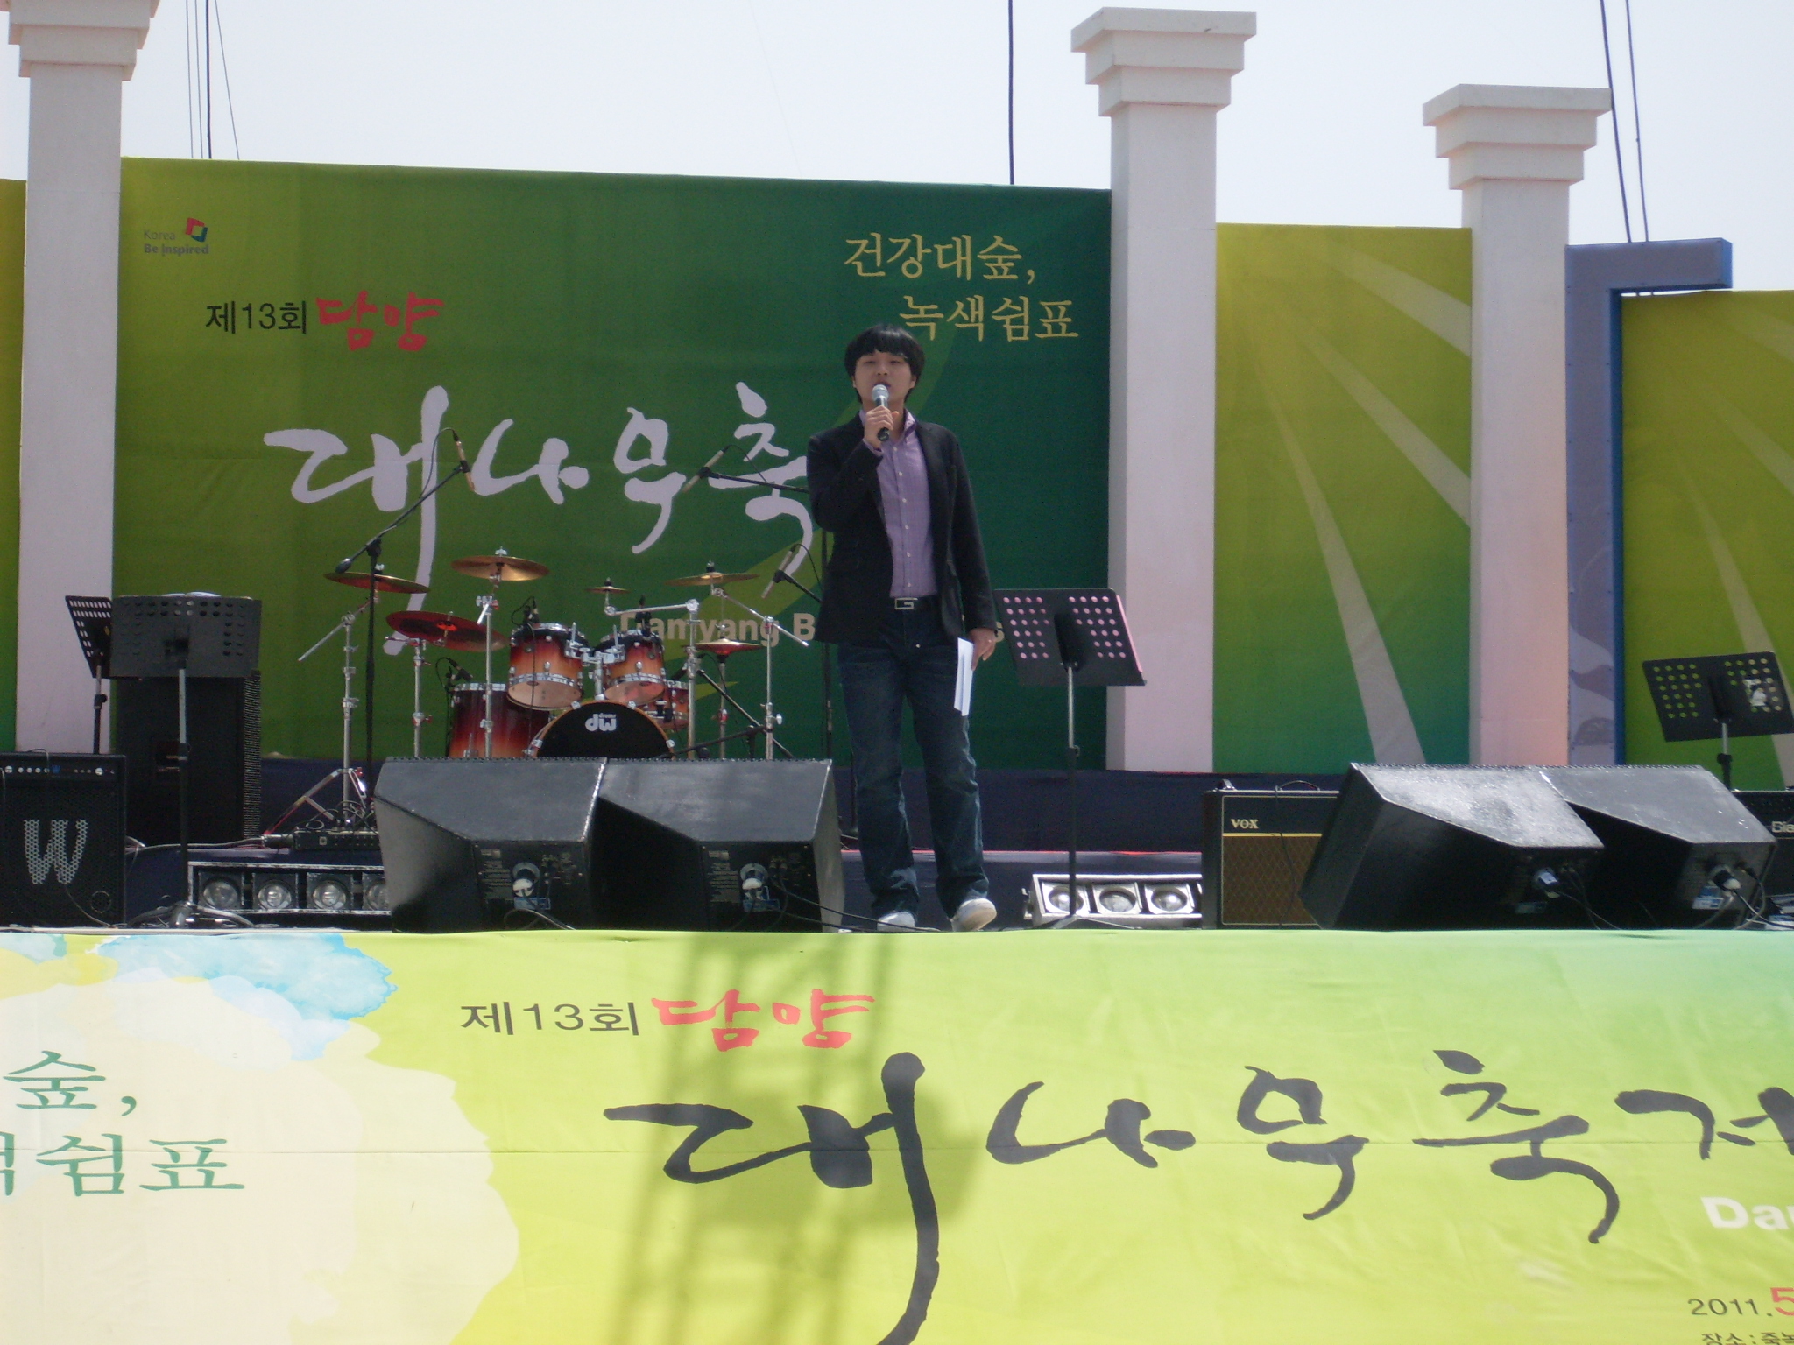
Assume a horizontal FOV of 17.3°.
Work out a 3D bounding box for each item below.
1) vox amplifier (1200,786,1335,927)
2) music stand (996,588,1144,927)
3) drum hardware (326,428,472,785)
[{"bbox_3d":[1.277,0.599,18.850,0.530,0.450,0.250,1,-2,-9],"label":"vox amplifier"},{"bbox_3d":[0.545,0.274,18.600,0.480,1.080,0.430,-1,-2,25],"label":"music stand"},{"bbox_3d":[-1.974,-0.115,23.600,0.600,1.680,0.500,1,-2,-18],"label":"drum hardware"}]

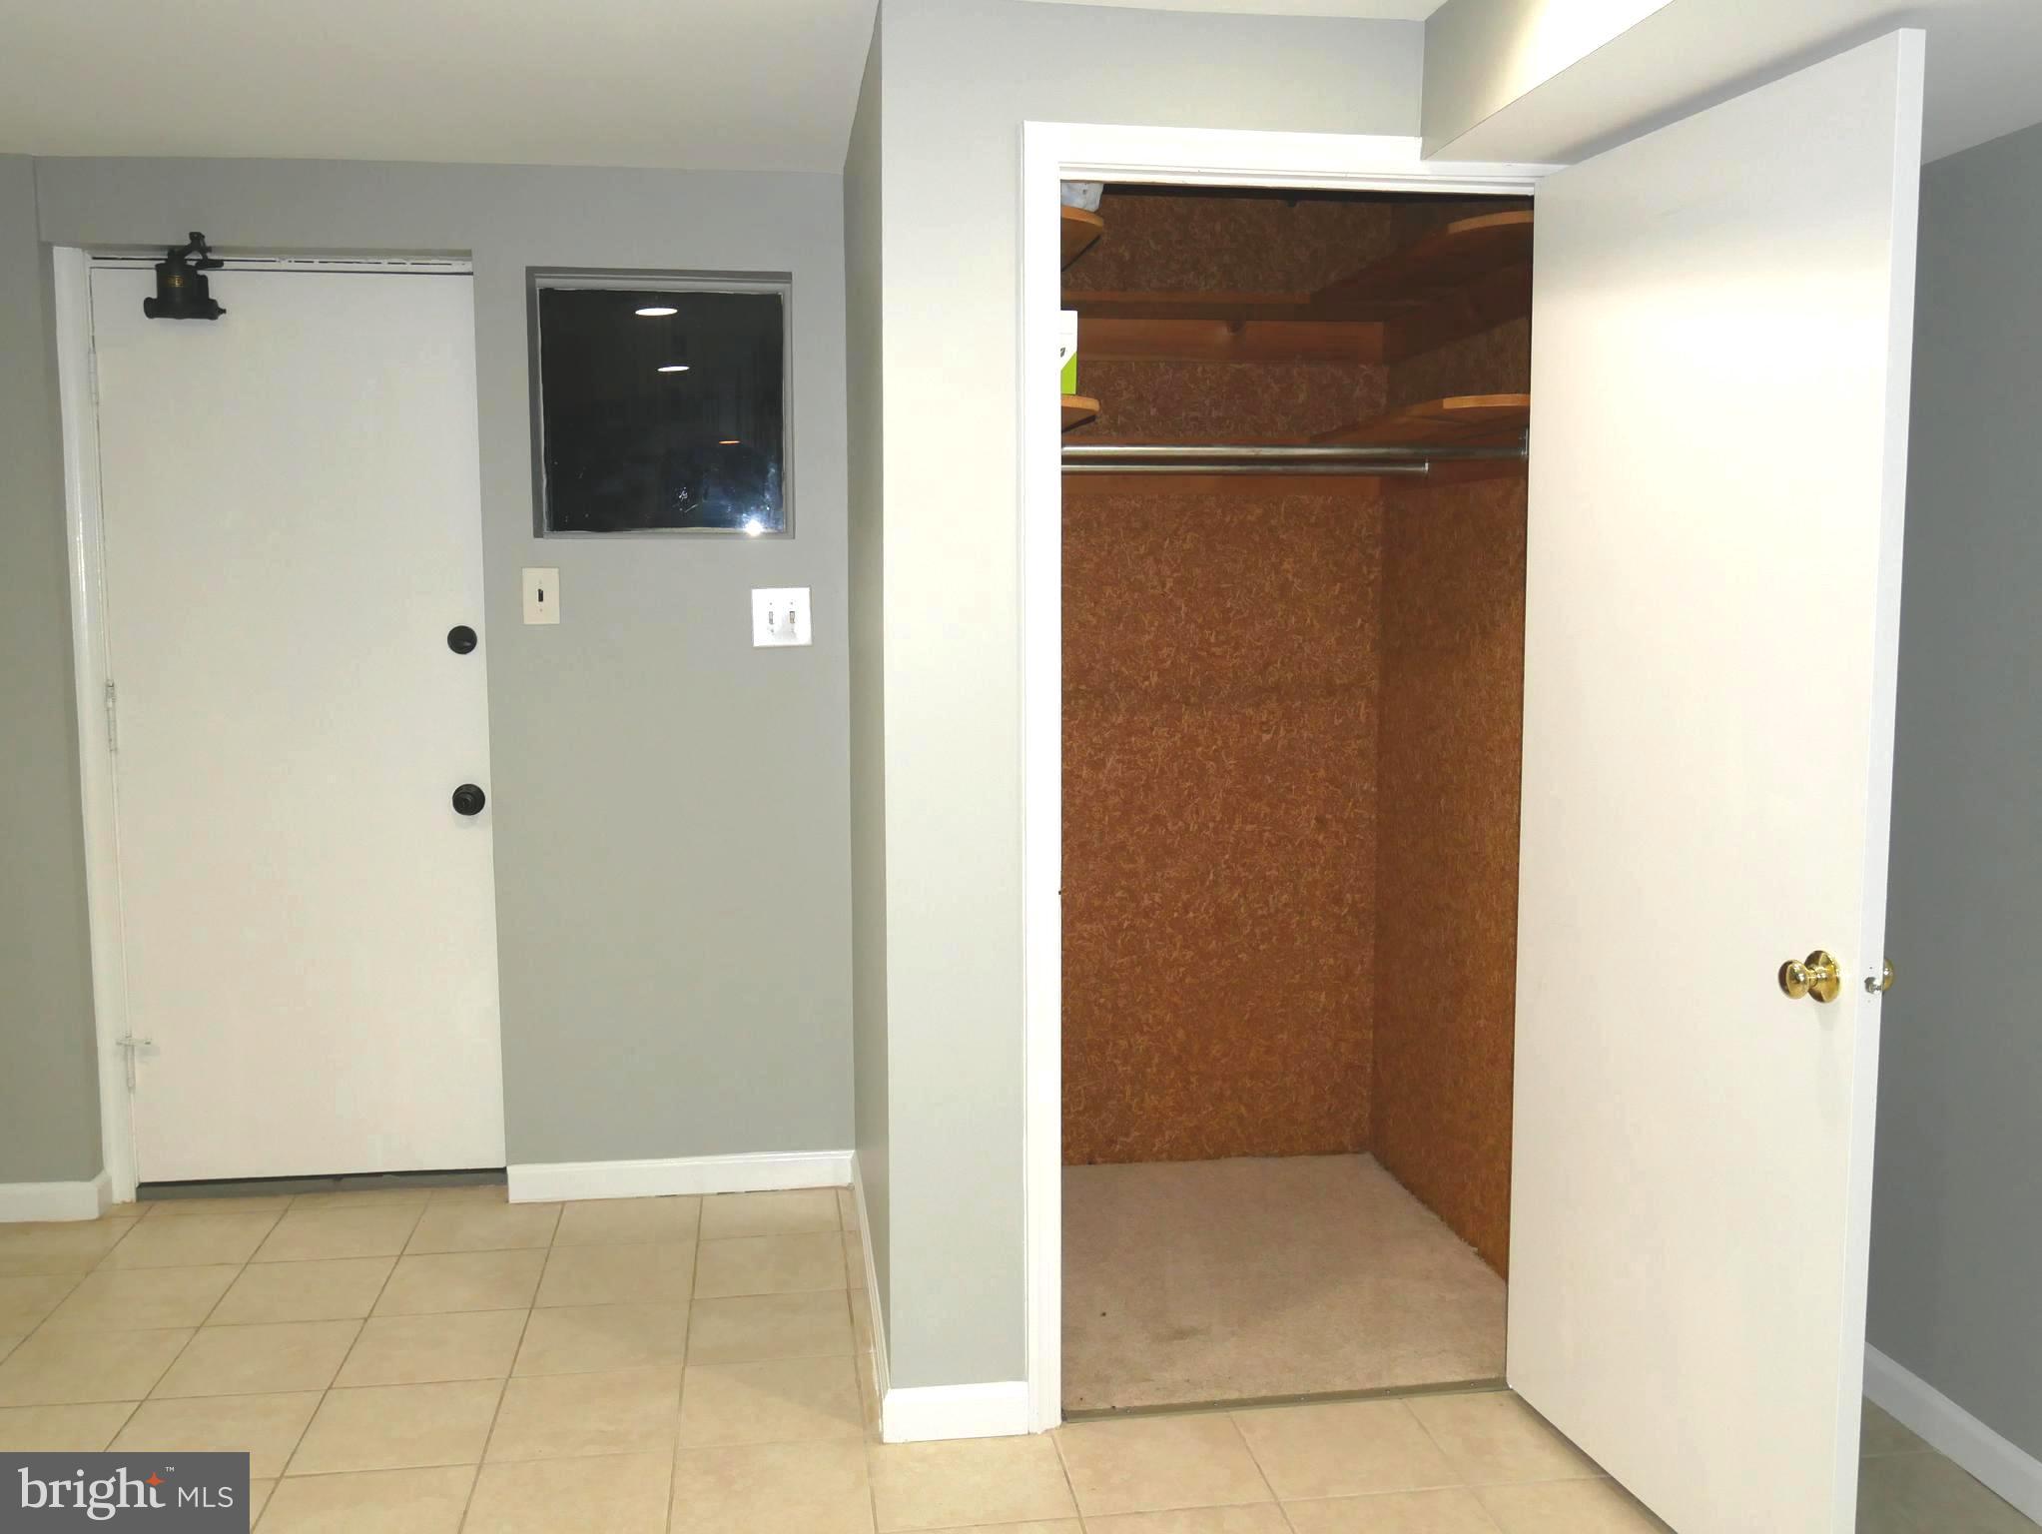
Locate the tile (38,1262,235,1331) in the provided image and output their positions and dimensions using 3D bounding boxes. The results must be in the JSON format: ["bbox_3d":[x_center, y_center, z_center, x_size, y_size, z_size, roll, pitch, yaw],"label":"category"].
[{"bbox_3d":[-1.715,1.045,3.460,0.300,0.010,0.300,-1,6,-8],"label":"tile"}]

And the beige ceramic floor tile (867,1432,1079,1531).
[{"bbox_3d":[-0.084,1.118,2.788,0.303,0.010,0.303,-1,6,-8],"label":"beige ceramic floor tile"}]

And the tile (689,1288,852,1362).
[{"bbox_3d":[-0.468,1.055,3.328,0.300,0.010,0.300,-1,6,-8],"label":"tile"}]

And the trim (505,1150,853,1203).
[{"bbox_3d":[-0.770,0.938,4.053,0.779,0.083,0.014,-1,6,-8],"label":"trim"}]

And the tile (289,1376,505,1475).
[{"bbox_3d":[-1.028,1.098,2.945,0.300,0.010,0.300,-1,6,-8],"label":"tile"}]

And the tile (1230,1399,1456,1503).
[{"bbox_3d":[0.520,1.107,2.873,0.303,0.010,0.303,-1,6,-8],"label":"tile"}]

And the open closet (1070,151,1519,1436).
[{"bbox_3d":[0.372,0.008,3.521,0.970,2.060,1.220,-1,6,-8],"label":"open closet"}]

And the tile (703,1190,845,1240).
[{"bbox_3d":[-0.557,0.996,3.943,0.303,0.010,0.299,-1,6,-8],"label":"tile"}]

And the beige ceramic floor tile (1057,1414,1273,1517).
[{"bbox_3d":[0.218,1.113,2.831,0.303,0.010,0.303,-1,6,-8],"label":"beige ceramic floor tile"}]

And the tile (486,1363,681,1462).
[{"bbox_3d":[-0.736,1.105,3.020,0.302,0.010,0.302,-1,6,-8],"label":"tile"}]

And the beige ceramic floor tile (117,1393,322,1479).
[{"bbox_3d":[-1.329,1.103,2.903,0.300,0.010,0.300,-1,6,-8],"label":"beige ceramic floor tile"}]

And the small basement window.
[{"bbox_3d":[-0.788,-0.796,3.922,0.560,0.575,0.120,-1,6,-8],"label":"small basement window"}]

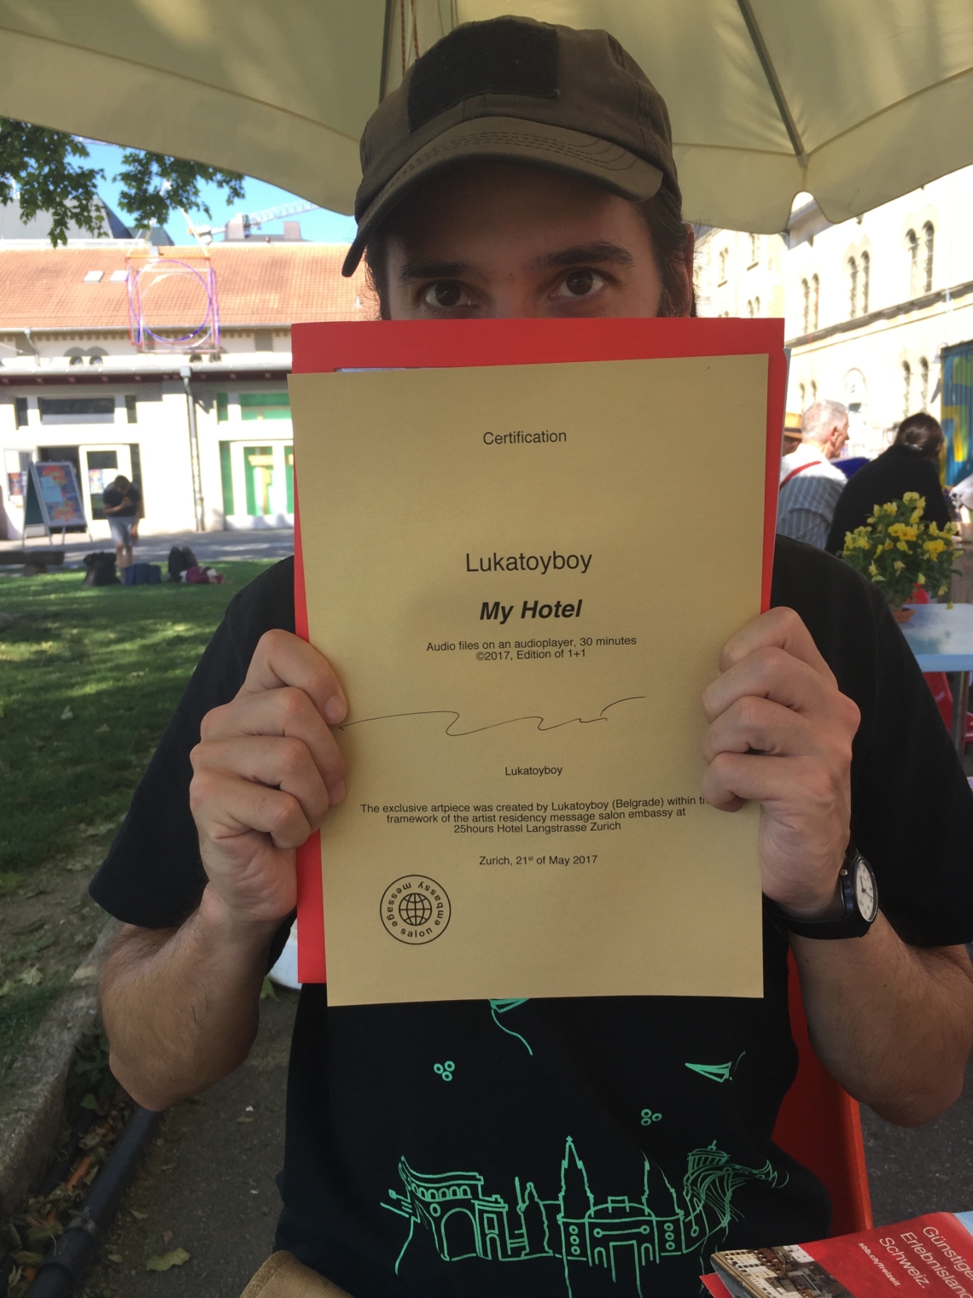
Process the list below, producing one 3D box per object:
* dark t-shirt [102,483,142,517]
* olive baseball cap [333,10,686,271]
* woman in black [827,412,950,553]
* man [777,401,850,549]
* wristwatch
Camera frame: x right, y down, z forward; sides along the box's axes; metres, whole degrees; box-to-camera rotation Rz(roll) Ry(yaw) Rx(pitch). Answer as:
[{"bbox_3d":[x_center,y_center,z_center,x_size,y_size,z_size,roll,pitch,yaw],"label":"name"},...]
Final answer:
[{"bbox_3d":[-4.694,-1.913,14.000,0.500,0.450,0.360,-4,11,-9],"label":"dark t-shirt"},{"bbox_3d":[0.009,-0.266,0.580,0.180,0.130,0.265,-6,11,12],"label":"olive baseball cap"},{"bbox_3d":[1.538,-0.319,4.162,0.480,1.150,0.750,2,12,24],"label":"woman in black"},{"bbox_3d":[1.382,-0.432,4.668,0.500,1.240,0.750,3,12,27],"label":"man"},{"bbox_3d":[0.162,0.122,0.536,0.053,0.057,0.036,-16,-36,32],"label":"wristwatch"}]

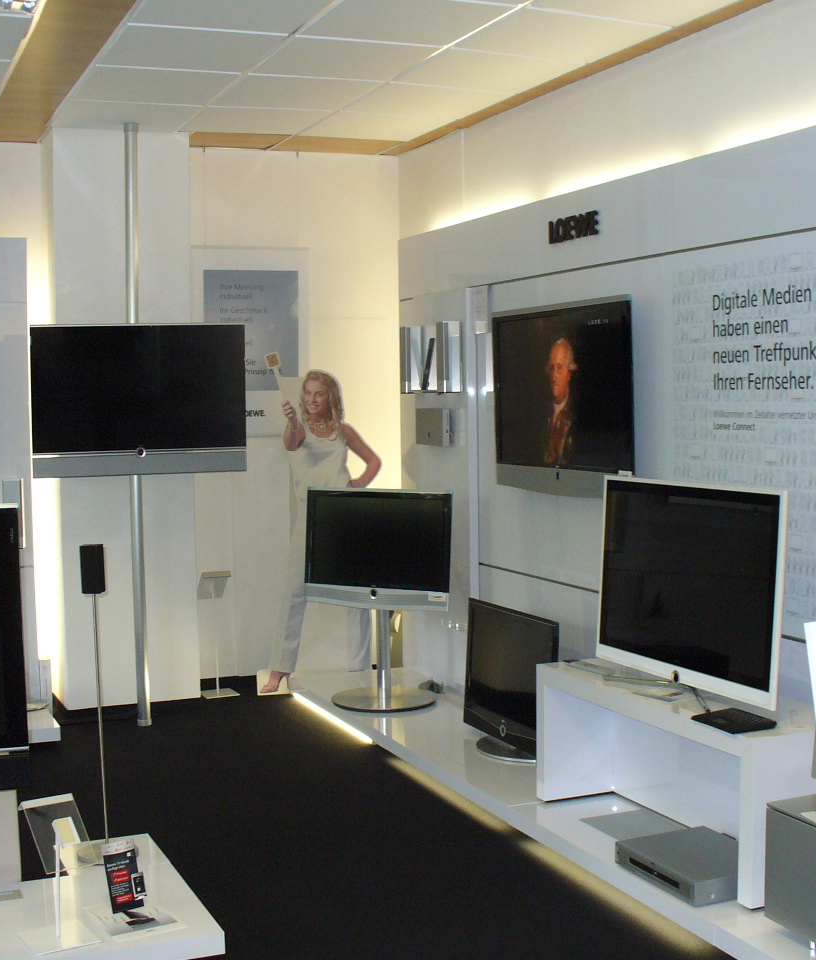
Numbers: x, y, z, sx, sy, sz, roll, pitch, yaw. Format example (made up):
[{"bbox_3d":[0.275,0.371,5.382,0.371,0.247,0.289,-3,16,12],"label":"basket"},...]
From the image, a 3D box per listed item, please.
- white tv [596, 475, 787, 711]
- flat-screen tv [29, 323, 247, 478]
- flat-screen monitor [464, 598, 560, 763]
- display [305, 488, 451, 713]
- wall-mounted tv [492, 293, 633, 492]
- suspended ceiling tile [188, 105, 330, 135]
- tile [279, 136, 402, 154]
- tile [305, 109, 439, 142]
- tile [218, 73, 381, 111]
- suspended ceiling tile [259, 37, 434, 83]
[{"bbox_3d":[0.860,0.325,4.167,0.246,0.649,0.955,-3,4,-25],"label":"white tv"},{"bbox_3d":[-1.229,-0.368,6.268,1.009,0.694,0.108,-2,4,-22],"label":"flat-screen tv"},{"bbox_3d":[0.436,0.776,5.297,0.315,0.571,0.748,-2,4,-24],"label":"flat-screen monitor"},{"bbox_3d":[-0.123,0.528,6.225,0.743,0.979,0.482,1,4,27],"label":"display"},{"bbox_3d":[0.610,-0.287,5.211,0.118,0.743,1.053,-2,4,-24],"label":"wall-mounted tv"},{"bbox_3d":[-0.725,-1.704,6.450,0.615,0.030,0.621,-2,4,-23],"label":"suspended ceiling tile"},{"bbox_3d":[-0.367,-1.762,7.180,0.615,0.030,0.421,-2,4,-23],"label":"tile"},{"bbox_3d":[-0.161,-1.734,6.692,0.615,0.030,0.621,-2,4,-23],"label":"tile"},{"bbox_3d":[-0.483,-1.672,5.875,0.615,0.030,0.608,-2,4,-23],"label":"tile"},{"bbox_3d":[-0.243,-1.638,5.307,0.615,0.030,0.608,-2,4,-23],"label":"suspended ceiling tile"}]

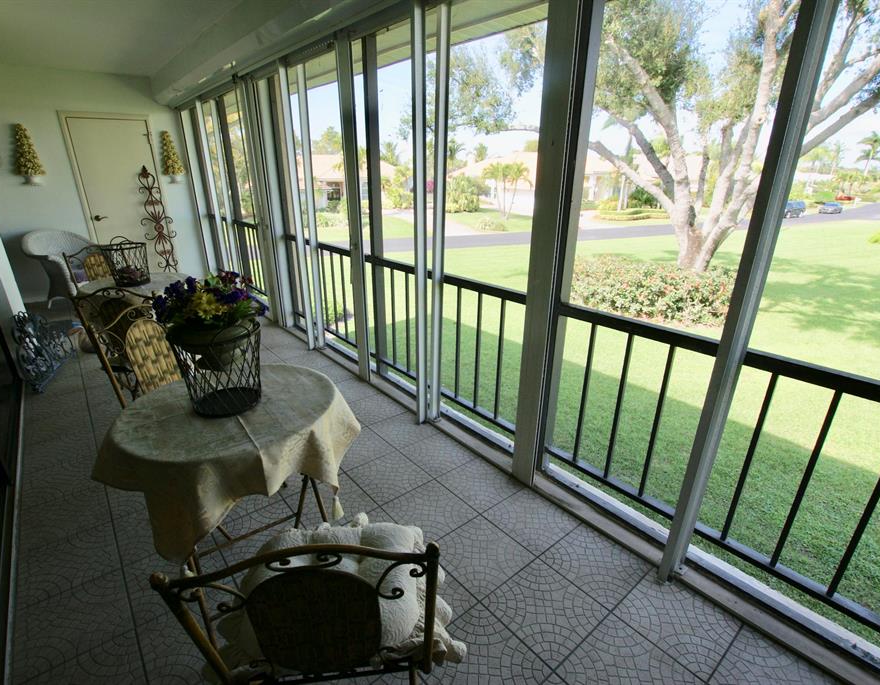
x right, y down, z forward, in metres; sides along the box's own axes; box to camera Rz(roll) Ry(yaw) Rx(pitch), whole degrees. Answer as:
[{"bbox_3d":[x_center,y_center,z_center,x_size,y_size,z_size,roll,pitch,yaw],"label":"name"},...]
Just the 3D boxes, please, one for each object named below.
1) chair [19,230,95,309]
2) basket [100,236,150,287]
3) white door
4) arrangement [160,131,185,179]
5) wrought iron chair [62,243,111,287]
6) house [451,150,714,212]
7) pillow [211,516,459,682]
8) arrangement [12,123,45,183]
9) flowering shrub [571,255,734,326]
[{"bbox_3d":[-4.117,-0.822,4.805,0.740,0.840,0.750,3,21,6],"label":"chair"},{"bbox_3d":[-2.089,-0.540,2.860,0.260,0.300,0.260,-17,27,-39],"label":"basket"},{"bbox_3d":[-3.893,-1.691,5.359,0.830,2.060,0.070,-17,27,-38],"label":"white door"},{"bbox_3d":[-3.414,-2.343,5.429,0.270,0.620,0.180,-17,27,-39],"label":"arrangement"},{"bbox_3d":[-2.463,-0.266,3.306,0.500,0.885,0.420,12,23,27],"label":"wrought iron chair"},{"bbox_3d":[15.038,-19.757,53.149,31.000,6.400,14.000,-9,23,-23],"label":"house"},{"bbox_3d":[-0.239,0.579,1.010,0.500,0.150,0.420,-3,21,-9],"label":"pillow"},{"bbox_3d":[-4.455,-2.024,4.578,0.240,0.570,0.180,-17,27,-38],"label":"arrangement"},{"bbox_3d":[7.460,-1.941,14.875,6.000,1.200,4.800,11,23,25],"label":"flowering shrub"}]

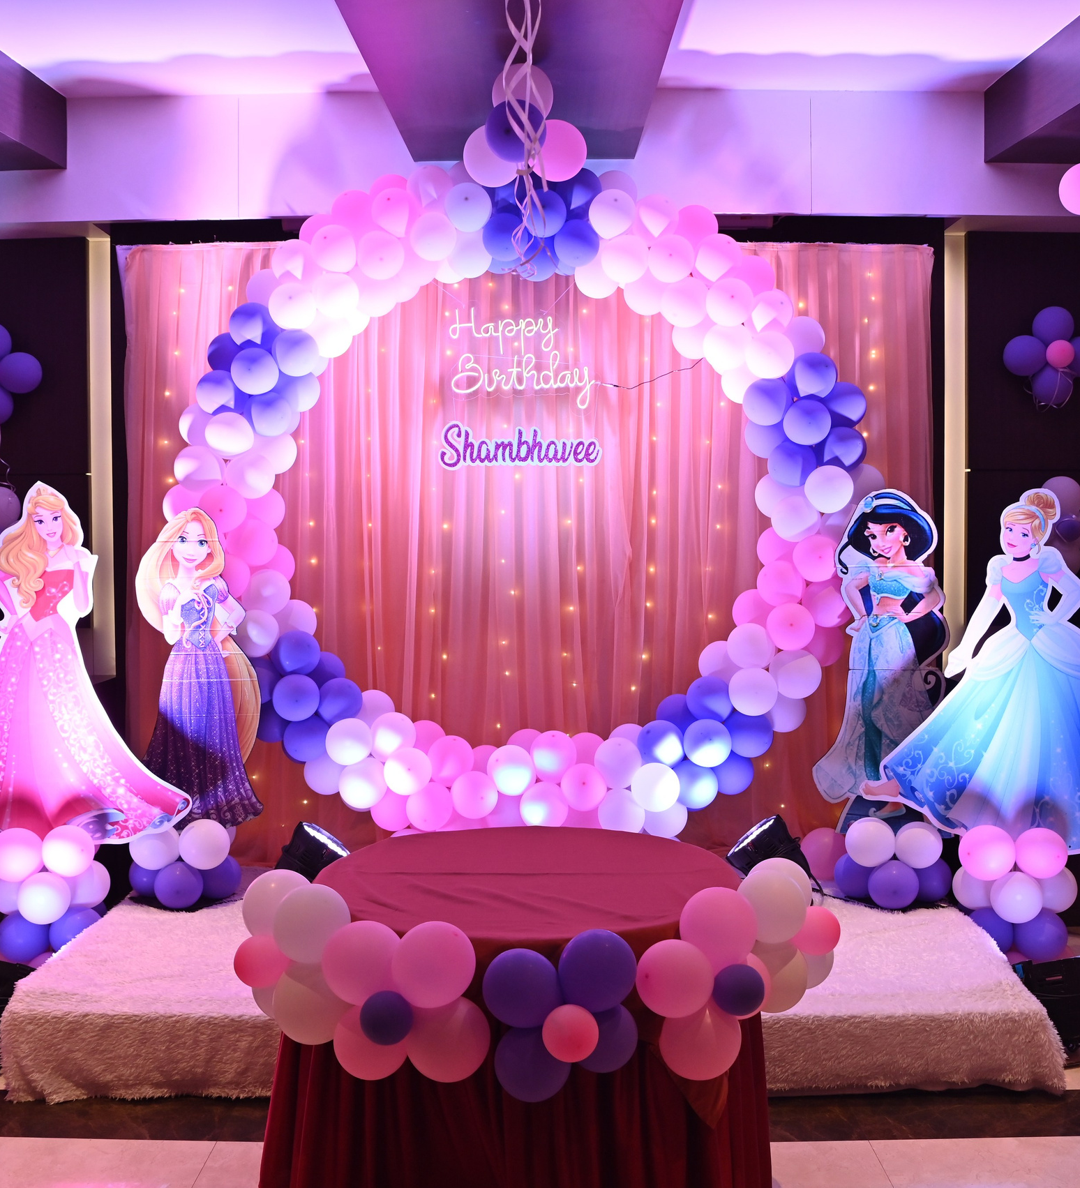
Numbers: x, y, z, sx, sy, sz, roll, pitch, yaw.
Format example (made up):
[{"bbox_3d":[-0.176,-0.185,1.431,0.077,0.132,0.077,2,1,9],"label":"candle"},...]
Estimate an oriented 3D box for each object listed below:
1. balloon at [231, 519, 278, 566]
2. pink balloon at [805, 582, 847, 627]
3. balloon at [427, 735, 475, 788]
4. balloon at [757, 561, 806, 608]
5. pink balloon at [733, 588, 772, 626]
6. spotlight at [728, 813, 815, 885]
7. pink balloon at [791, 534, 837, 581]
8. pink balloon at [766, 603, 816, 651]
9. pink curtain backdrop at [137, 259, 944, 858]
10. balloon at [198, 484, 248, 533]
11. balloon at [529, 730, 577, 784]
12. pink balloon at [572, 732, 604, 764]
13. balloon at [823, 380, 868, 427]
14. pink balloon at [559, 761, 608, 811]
[{"bbox_3d":[-1.005,-0.179,4.530,0.168,0.168,0.175,0,2,0],"label":"balloon"},{"bbox_3d":[1.074,0.039,4.830,0.175,0.178,0.180,0,2,0],"label":"pink balloon"},{"bbox_3d":[-0.322,0.612,4.690,0.170,0.188,0.179,0,2,0],"label":"balloon"},{"bbox_3d":[0.874,-0.035,4.653,0.176,0.171,0.174,0,2,0],"label":"balloon"},{"bbox_3d":[0.801,0.070,4.757,0.175,0.175,0.175,0,2,0],"label":"pink balloon"},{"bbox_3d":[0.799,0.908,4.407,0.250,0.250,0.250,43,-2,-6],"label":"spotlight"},{"bbox_3d":[0.985,-0.126,4.609,0.170,0.167,0.178,0,2,0],"label":"pink balloon"},{"bbox_3d":[0.919,0.120,4.720,0.177,0.180,0.185,0,2,0],"label":"pink balloon"},{"bbox_3d":[-0.029,-0.137,4.859,3.070,2.370,0.120,0,2,0],"label":"pink curtain backdrop"},{"bbox_3d":[-1.165,-0.312,4.730,0.177,0.180,0.185,0,2,0],"label":"balloon"},{"bbox_3d":[0.049,0.596,4.730,0.175,0.185,0.185,0,2,0],"label":"balloon"},{"bbox_3d":[0.173,0.588,4.707,0.168,0.168,0.175,0,2,0],"label":"pink balloon"},{"bbox_3d":[1.109,-0.690,4.705,0.173,0.171,0.172,0,2,0],"label":"balloon"},{"bbox_3d":[0.157,0.682,4.550,0.168,0.168,0.175,0,2,0],"label":"pink balloon"}]

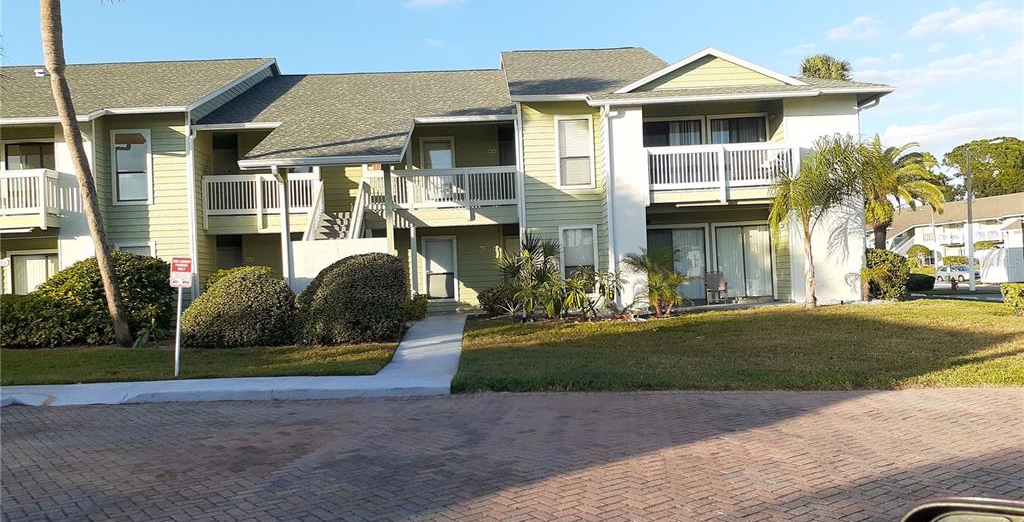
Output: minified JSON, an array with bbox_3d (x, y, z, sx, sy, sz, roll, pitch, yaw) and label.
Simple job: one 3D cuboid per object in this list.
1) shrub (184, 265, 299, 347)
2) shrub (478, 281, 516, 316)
[{"bbox_3d":[-5.820,0.981,17.092,2.350,1.664,2.200,-2,-1,-2],"label":"shrub"},{"bbox_3d":[-0.393,1.179,24.595,1.200,1.065,1.150,-2,-1,-2],"label":"shrub"}]

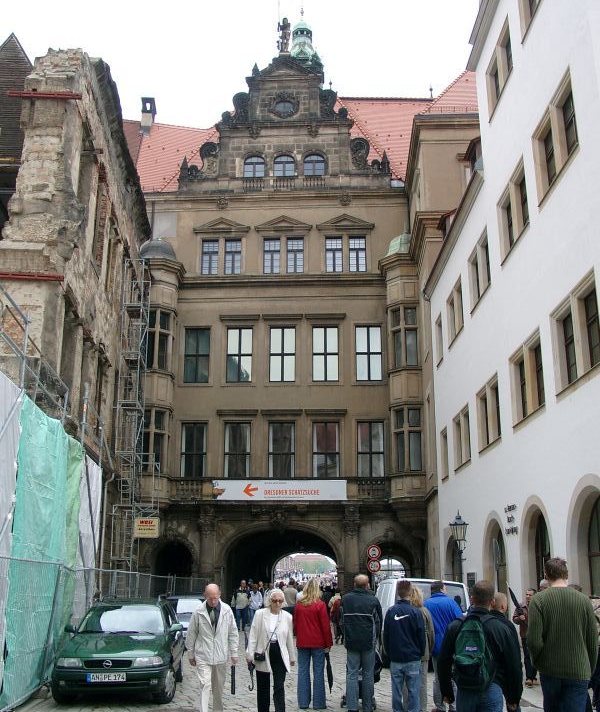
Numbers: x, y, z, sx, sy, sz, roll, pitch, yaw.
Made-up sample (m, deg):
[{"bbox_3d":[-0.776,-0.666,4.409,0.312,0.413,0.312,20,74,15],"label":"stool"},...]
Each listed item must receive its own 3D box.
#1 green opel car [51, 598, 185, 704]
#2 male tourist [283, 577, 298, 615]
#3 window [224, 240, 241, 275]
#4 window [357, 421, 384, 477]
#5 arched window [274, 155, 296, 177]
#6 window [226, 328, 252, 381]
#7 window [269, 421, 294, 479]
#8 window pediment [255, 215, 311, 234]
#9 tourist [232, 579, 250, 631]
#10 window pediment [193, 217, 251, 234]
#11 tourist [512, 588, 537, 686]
[{"bbox_3d":[-2.676,4.580,12.430,1.710,1.450,4.240,1,-17,-4],"label":"green opel car"},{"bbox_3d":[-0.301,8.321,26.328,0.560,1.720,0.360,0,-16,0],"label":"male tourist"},{"bbox_3d":[-3.302,-4.893,38.686,0.785,1.843,0.200,-1,-17,3],"label":"window"},{"bbox_3d":[3.461,4.541,38.579,1.340,2.720,0.280,-1,-16,4],"label":"window"},{"bbox_3d":[-0.912,-10.527,43.425,1.180,1.300,0.280,-1,-16,4],"label":"arched window"},{"bbox_3d":[-3.076,-0.053,40.285,1.339,3.013,0.200,-1,-16,3],"label":"window"},{"bbox_3d":[-0.826,4.373,35.815,1.182,2.734,0.200,-1,-17,3],"label":"window"},{"bbox_3d":[-0.859,-6.977,41.685,3.083,1.043,0.450,-1,-16,3],"label":"window pediment"},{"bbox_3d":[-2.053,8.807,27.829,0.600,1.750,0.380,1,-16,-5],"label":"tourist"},{"bbox_3d":[-4.144,-6.921,41.824,3.068,0.988,0.450,-1,-16,3],"label":"window pediment"},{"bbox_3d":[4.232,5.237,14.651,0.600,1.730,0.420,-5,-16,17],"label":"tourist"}]

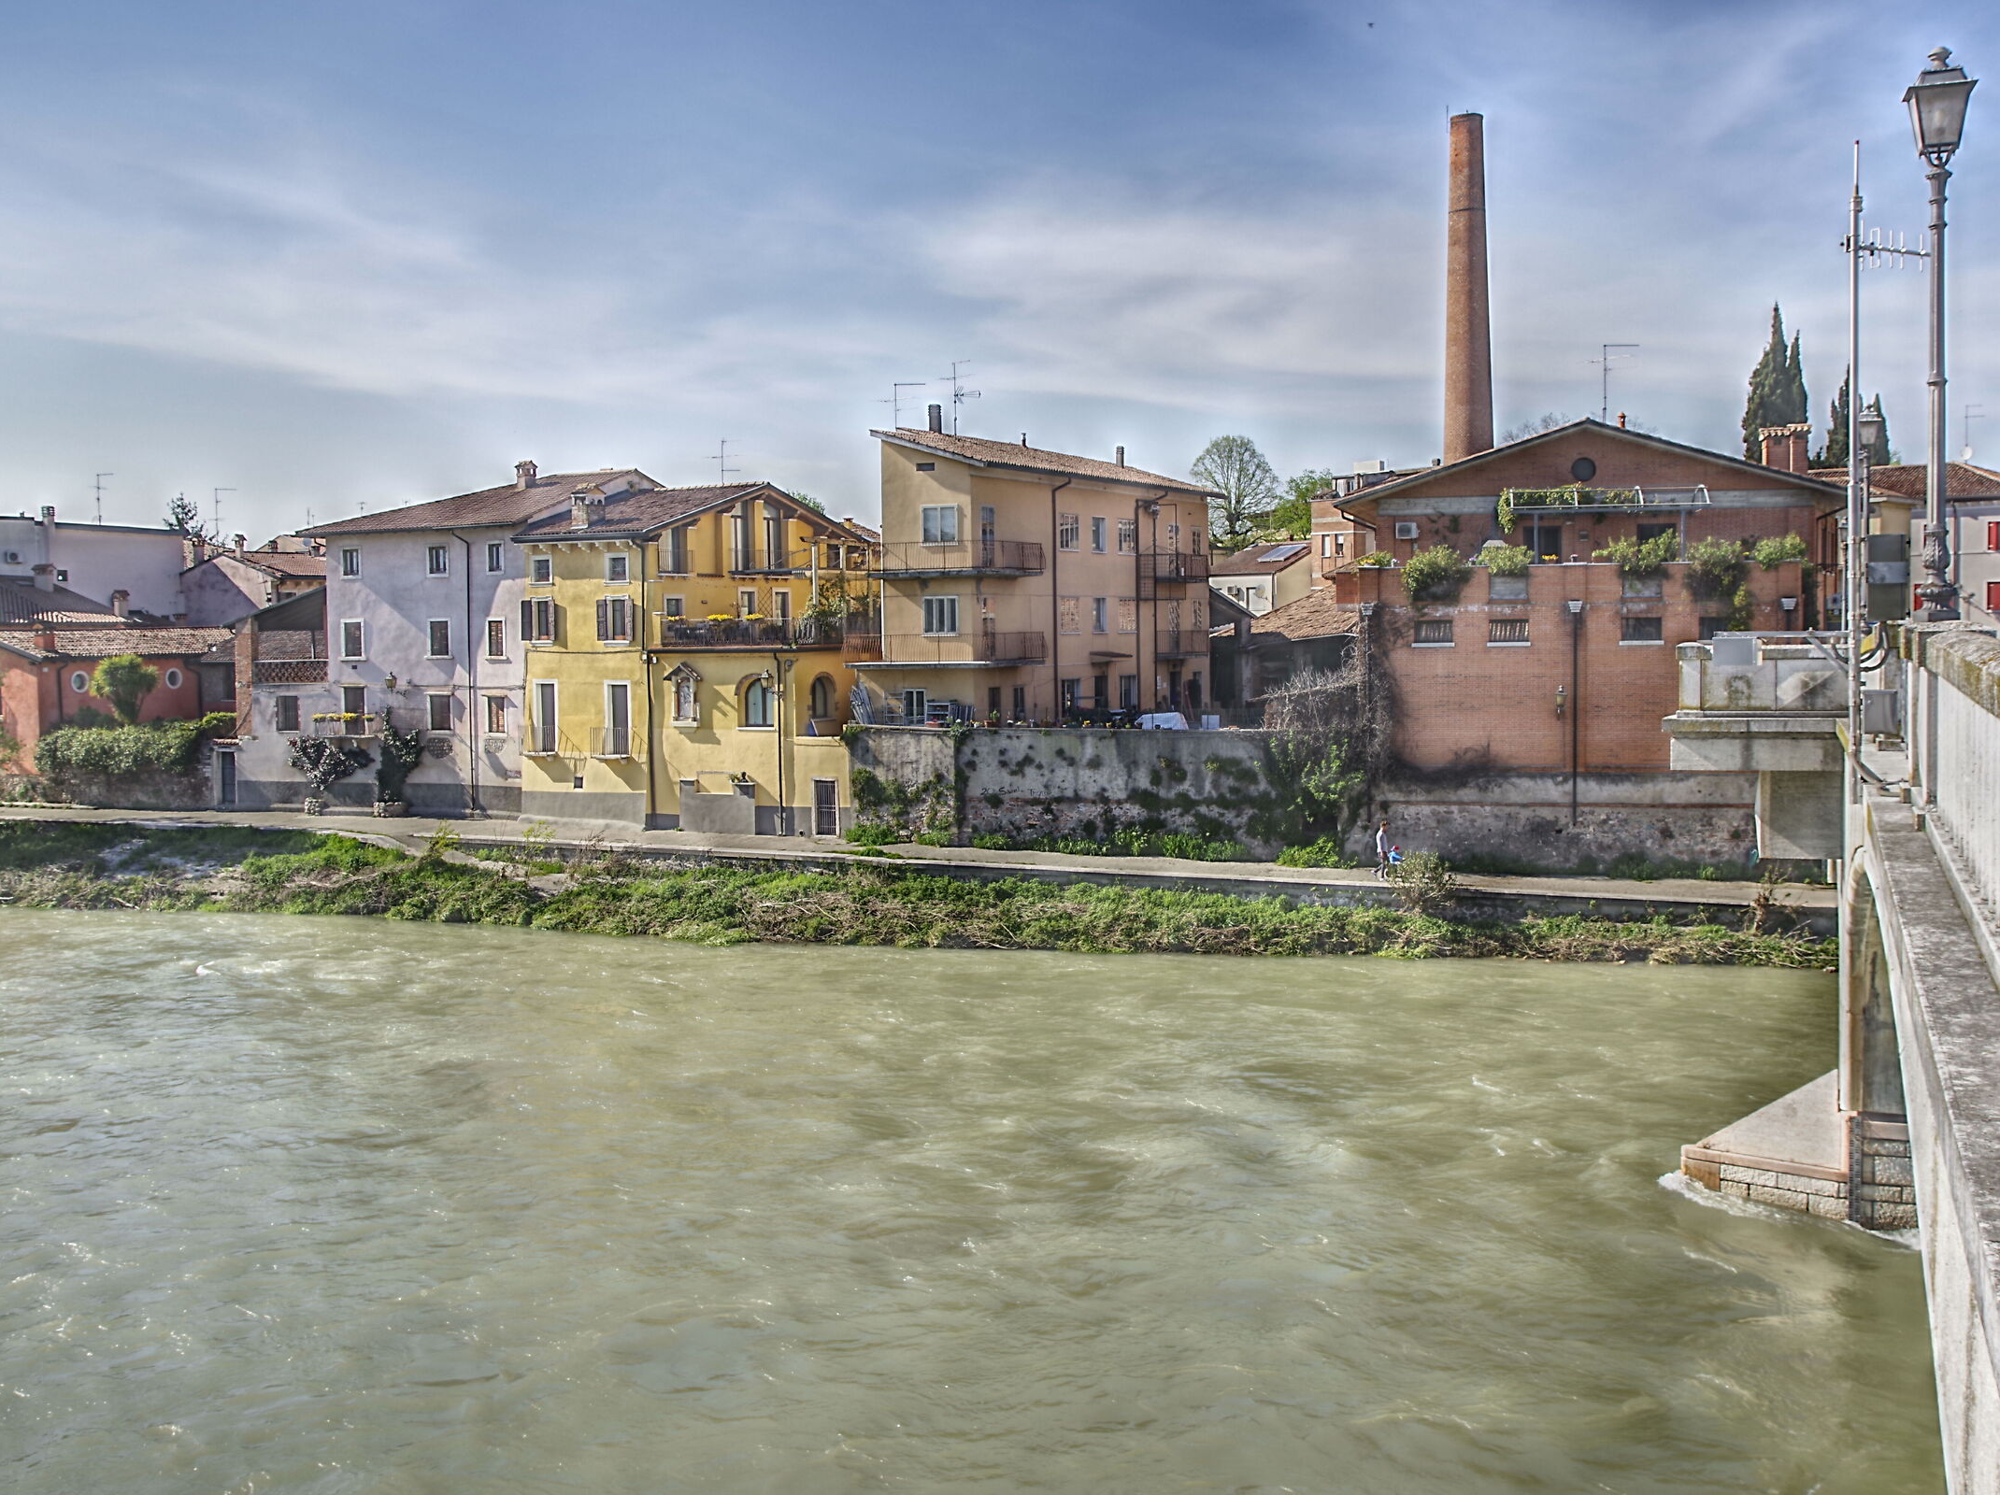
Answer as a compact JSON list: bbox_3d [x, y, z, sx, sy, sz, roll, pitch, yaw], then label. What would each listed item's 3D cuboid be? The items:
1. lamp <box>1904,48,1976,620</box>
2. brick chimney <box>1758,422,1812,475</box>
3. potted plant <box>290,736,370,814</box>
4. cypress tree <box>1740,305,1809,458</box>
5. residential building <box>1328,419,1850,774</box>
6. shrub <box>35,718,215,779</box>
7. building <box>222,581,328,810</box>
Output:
[{"bbox_3d":[5.867,-2.583,12.884,0.400,3.580,0.400,0,3,15],"label":"lamp"},{"bbox_3d":[25.537,-9.577,66.598,1.600,2.050,1.100,0,3,14],"label":"brick chimney"},{"bbox_3d":[-27.933,1.155,85.769,3.300,3.150,1.300,1,3,18],"label":"potted plant"},{"bbox_3d":[37.627,-12.300,99.504,3.400,18.700,3.400,0,3,0],"label":"cypress tree"},{"bbox_3d":[18.970,-5.020,67.336,15.200,10.750,15.000,0,3,14],"label":"residential building"},{"bbox_3d":[-37.785,0.049,88.913,8.600,2.650,1.900,0,3,14],"label":"shrub"},{"bbox_3d":[-30.414,-2.231,89.997,5.500,9.400,5.600,1,3,20],"label":"building"}]

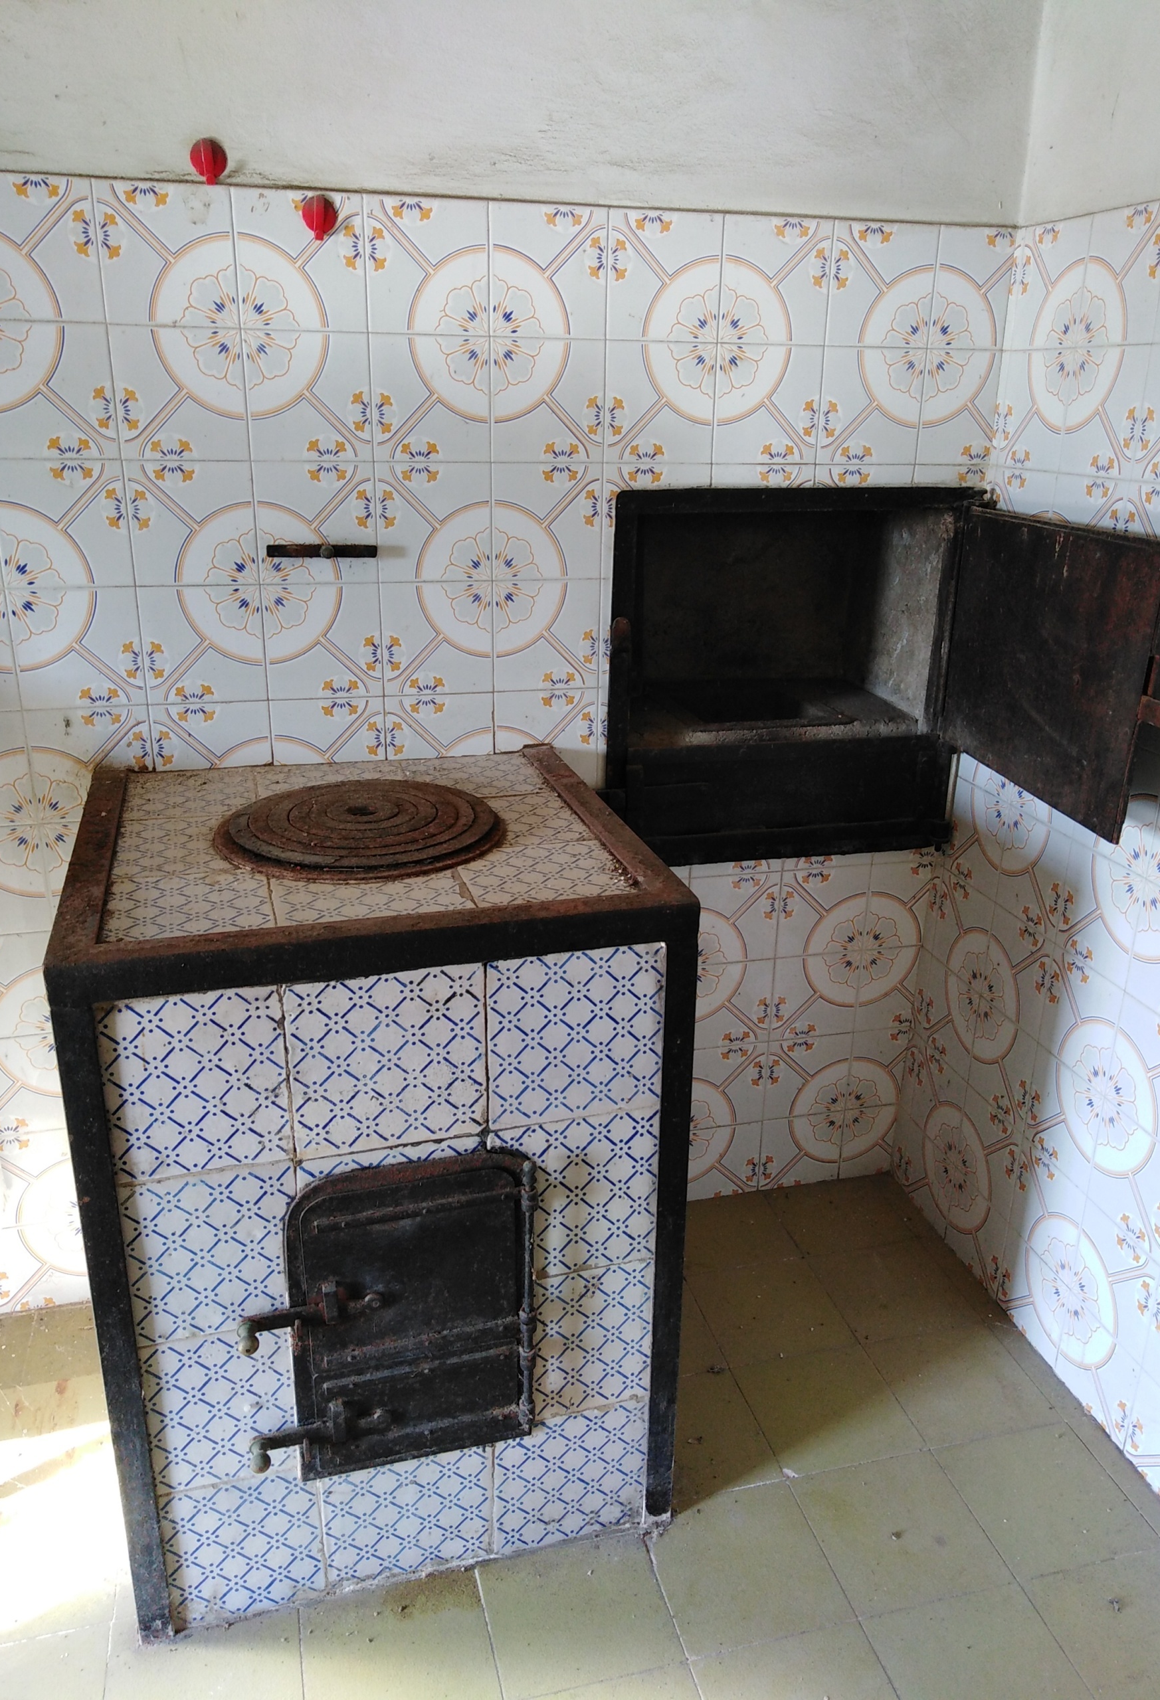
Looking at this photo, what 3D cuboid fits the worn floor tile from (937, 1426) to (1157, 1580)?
[{"bbox_3d":[0.576,0.809,1.588,0.200,0.012,0.200,-4,21,-14],"label":"worn floor tile"}]

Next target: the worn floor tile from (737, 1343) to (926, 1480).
[{"bbox_3d":[0.333,0.756,1.721,0.200,0.012,0.200,-4,21,-14],"label":"worn floor tile"}]

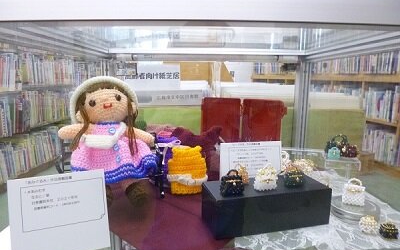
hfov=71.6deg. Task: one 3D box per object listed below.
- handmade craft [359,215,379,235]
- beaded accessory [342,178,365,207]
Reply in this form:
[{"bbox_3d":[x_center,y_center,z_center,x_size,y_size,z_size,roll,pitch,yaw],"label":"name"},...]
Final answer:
[{"bbox_3d":[0.281,0.166,0.467,0.032,0.027,0.024,3,10,15],"label":"handmade craft"},{"bbox_3d":[0.292,0.126,0.529,0.038,0.050,0.019,3,10,14],"label":"beaded accessory"}]

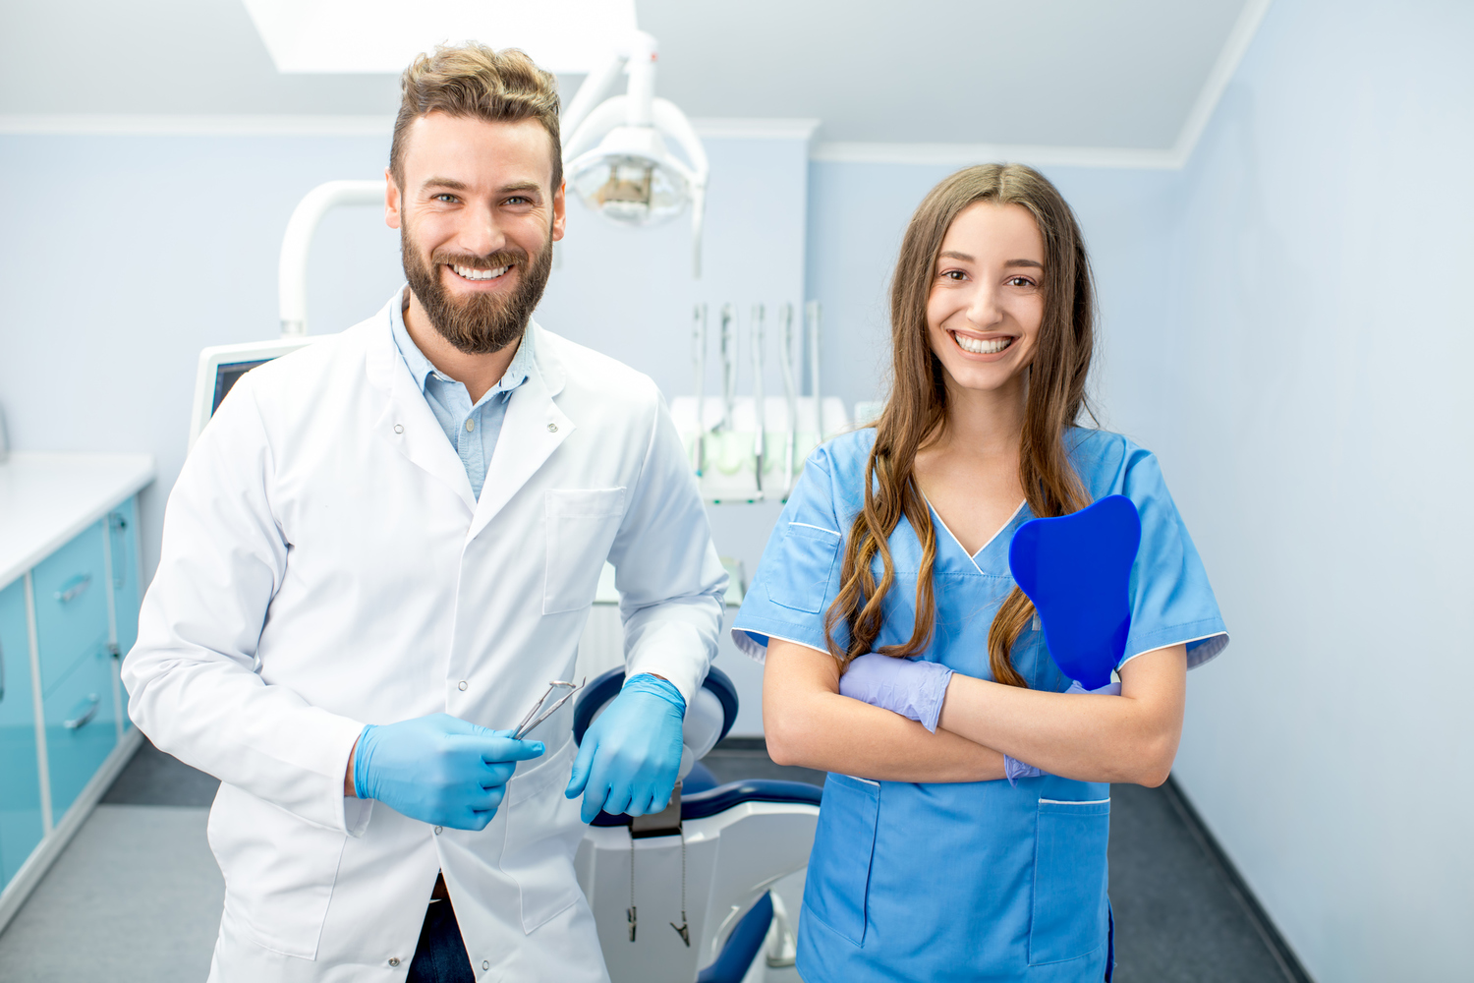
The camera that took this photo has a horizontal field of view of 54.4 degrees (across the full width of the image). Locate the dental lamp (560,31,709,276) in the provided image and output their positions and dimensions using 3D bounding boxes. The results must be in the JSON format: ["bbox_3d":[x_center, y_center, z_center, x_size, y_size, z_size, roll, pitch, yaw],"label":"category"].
[{"bbox_3d":[-0.192,-0.625,2.670,0.280,0.440,0.230,2,11,8],"label":"dental lamp"}]

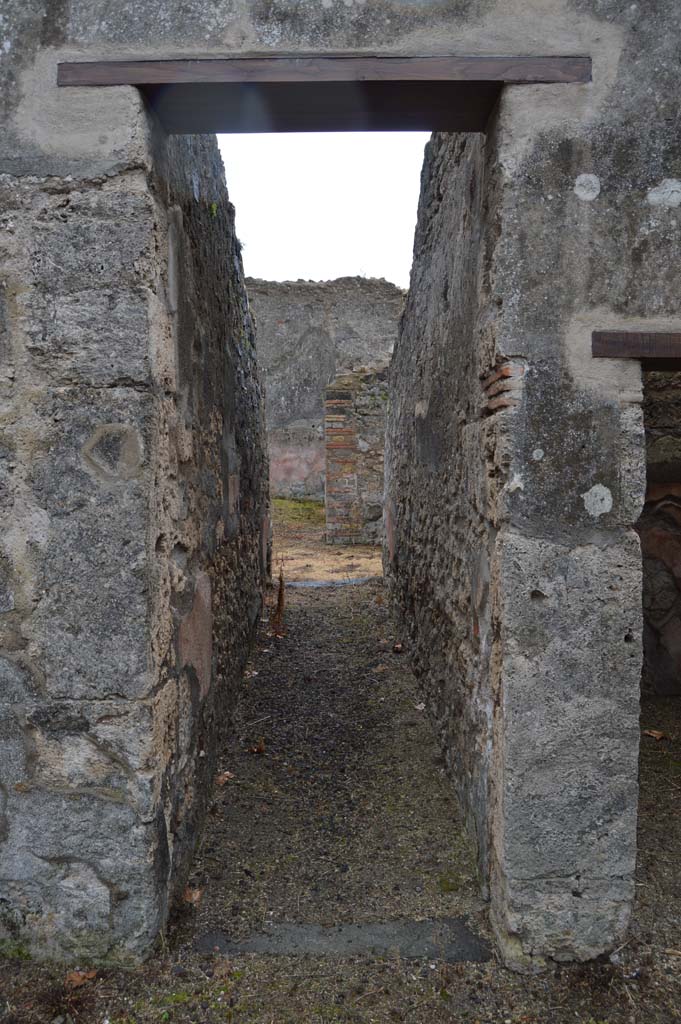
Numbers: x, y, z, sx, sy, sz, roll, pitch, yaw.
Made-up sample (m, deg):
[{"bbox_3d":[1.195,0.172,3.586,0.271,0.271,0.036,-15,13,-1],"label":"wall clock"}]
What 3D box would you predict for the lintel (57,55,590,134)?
[{"bbox_3d":[-0.051,-1.392,2.586,1.675,0.073,0.362,0,4,2],"label":"lintel"}]

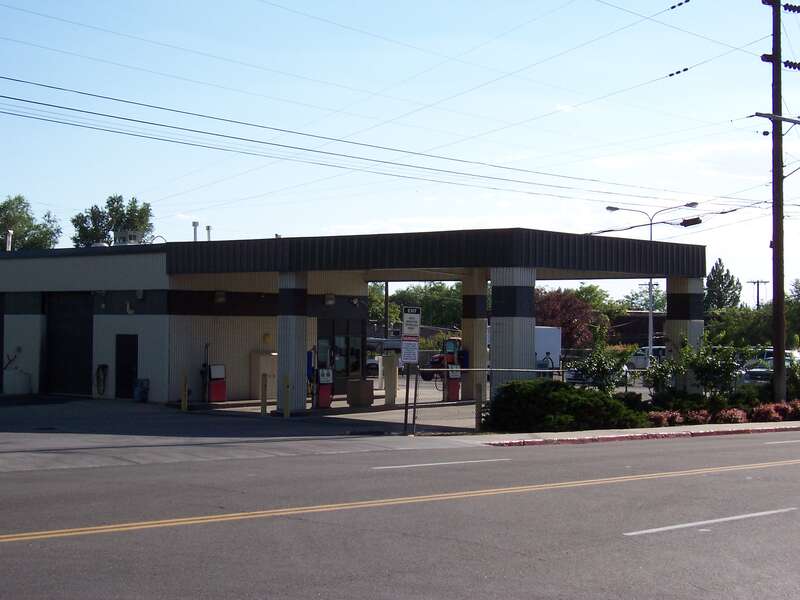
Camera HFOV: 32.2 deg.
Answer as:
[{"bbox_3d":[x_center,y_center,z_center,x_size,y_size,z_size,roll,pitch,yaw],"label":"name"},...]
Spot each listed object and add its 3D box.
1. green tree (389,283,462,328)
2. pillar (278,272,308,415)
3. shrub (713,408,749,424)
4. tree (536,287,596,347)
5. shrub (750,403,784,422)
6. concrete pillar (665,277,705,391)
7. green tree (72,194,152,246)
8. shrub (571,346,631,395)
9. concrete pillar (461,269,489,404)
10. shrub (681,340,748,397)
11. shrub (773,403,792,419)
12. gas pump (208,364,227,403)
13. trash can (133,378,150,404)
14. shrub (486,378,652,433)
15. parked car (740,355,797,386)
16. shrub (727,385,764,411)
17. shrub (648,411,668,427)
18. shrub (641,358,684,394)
[{"bbox_3d":[2.102,1.634,110.000,6.000,6.043,5.800,0,-1,1],"label":"green tree"},{"bbox_3d":[-3.245,1.269,41.931,0.660,4.202,0.600,0,-1,41],"label":"pillar"},{"bbox_3d":[8.414,2.948,35.300,0.750,0.372,0.900,0,-1,39],"label":"shrub"},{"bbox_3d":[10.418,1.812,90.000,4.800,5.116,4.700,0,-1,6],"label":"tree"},{"bbox_3d":[10.073,3.073,38.046,0.800,0.493,0.950,0,-1,41],"label":"shrub"},{"bbox_3d":[8.864,1.340,43.289,0.800,4.092,0.900,0,-1,41],"label":"concrete pillar"},{"bbox_3d":[-18.246,-1.576,88.000,6.000,10.238,5.800,1,-1,-11],"label":"green tree"},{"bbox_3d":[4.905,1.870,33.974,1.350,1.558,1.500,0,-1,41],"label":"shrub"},{"bbox_3d":[2.601,1.317,47.900,0.580,4.430,0.780,0,-1,39],"label":"concrete pillar"},{"bbox_3d":[8.846,2.063,39.000,1.500,1.849,1.650,0,-1,39],"label":"shrub"},{"bbox_3d":[10.848,3.154,39.309,0.580,0.467,0.620,0,-1,41],"label":"shrub"},{"bbox_3d":[-5.528,2.523,42.000,0.340,1.139,0.540,0,-1,39],"label":"gas pump"},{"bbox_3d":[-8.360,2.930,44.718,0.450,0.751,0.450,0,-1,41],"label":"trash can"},{"bbox_3d":[3.971,2.389,32.373,2.350,1.107,5.100,0,-1,41],"label":"shrub"},{"bbox_3d":[16.921,3.238,63.500,1.780,1.450,4.600,0,-1,30],"label":"parked car"},{"bbox_3d":[10.170,2.960,40.738,1.000,0.924,1.100,0,-1,41],"label":"shrub"},{"bbox_3d":[6.217,2.859,33.417,0.500,0.367,0.500,1,-1,0],"label":"shrub"},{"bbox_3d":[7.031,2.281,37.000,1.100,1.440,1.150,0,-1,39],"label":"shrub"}]

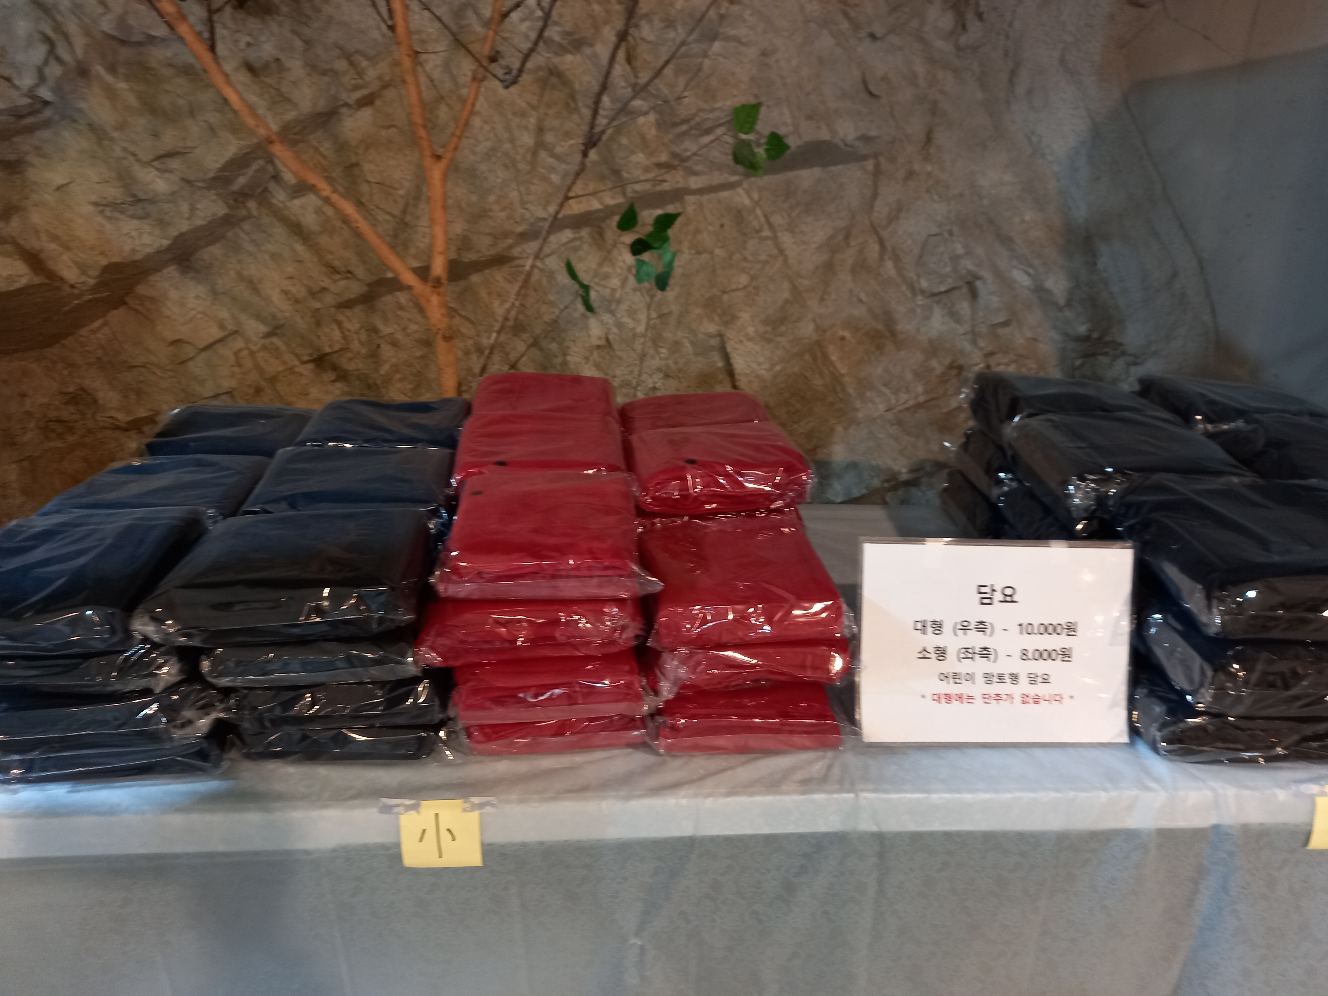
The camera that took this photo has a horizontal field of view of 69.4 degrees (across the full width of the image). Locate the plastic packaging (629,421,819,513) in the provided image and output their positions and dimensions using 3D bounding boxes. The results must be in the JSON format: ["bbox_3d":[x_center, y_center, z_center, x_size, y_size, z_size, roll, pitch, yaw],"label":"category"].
[{"bbox_3d":[0.062,-0.046,1.239,0.195,0.054,0.220,-1,22,-9],"label":"plastic packaging"}]

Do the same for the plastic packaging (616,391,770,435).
[{"bbox_3d":[0.041,-0.112,1.433,0.194,0.054,0.210,-1,22,-10],"label":"plastic packaging"}]

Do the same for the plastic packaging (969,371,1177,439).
[{"bbox_3d":[0.642,-0.141,1.533,0.238,0.063,0.220,3,22,0],"label":"plastic packaging"}]

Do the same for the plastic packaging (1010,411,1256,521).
[{"bbox_3d":[0.638,-0.045,1.320,0.228,0.062,0.225,2,22,-2],"label":"plastic packaging"}]

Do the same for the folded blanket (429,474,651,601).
[{"bbox_3d":[-0.123,0.037,1.011,0.186,0.048,0.230,1,22,-6],"label":"folded blanket"}]

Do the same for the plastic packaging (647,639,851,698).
[{"bbox_3d":[0.086,0.134,1.065,0.180,0.052,0.220,0,22,-8],"label":"plastic packaging"}]

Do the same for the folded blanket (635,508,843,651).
[{"bbox_3d":[0.077,0.084,1.055,0.186,0.052,0.220,0,22,-8],"label":"folded blanket"}]

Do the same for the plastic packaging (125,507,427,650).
[{"bbox_3d":[-0.359,0.070,0.969,0.232,0.055,0.200,0,22,-8],"label":"plastic packaging"}]

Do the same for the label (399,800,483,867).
[{"bbox_3d":[-0.210,0.318,0.908,0.077,0.073,0.010,1,22,-6],"label":"label"}]

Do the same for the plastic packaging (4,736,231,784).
[{"bbox_3d":[-0.554,0.206,1.011,0.207,0.044,0.210,-1,22,-9],"label":"plastic packaging"}]

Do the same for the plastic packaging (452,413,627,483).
[{"bbox_3d":[-0.154,-0.053,1.229,0.202,0.054,0.215,1,22,-6],"label":"plastic packaging"}]

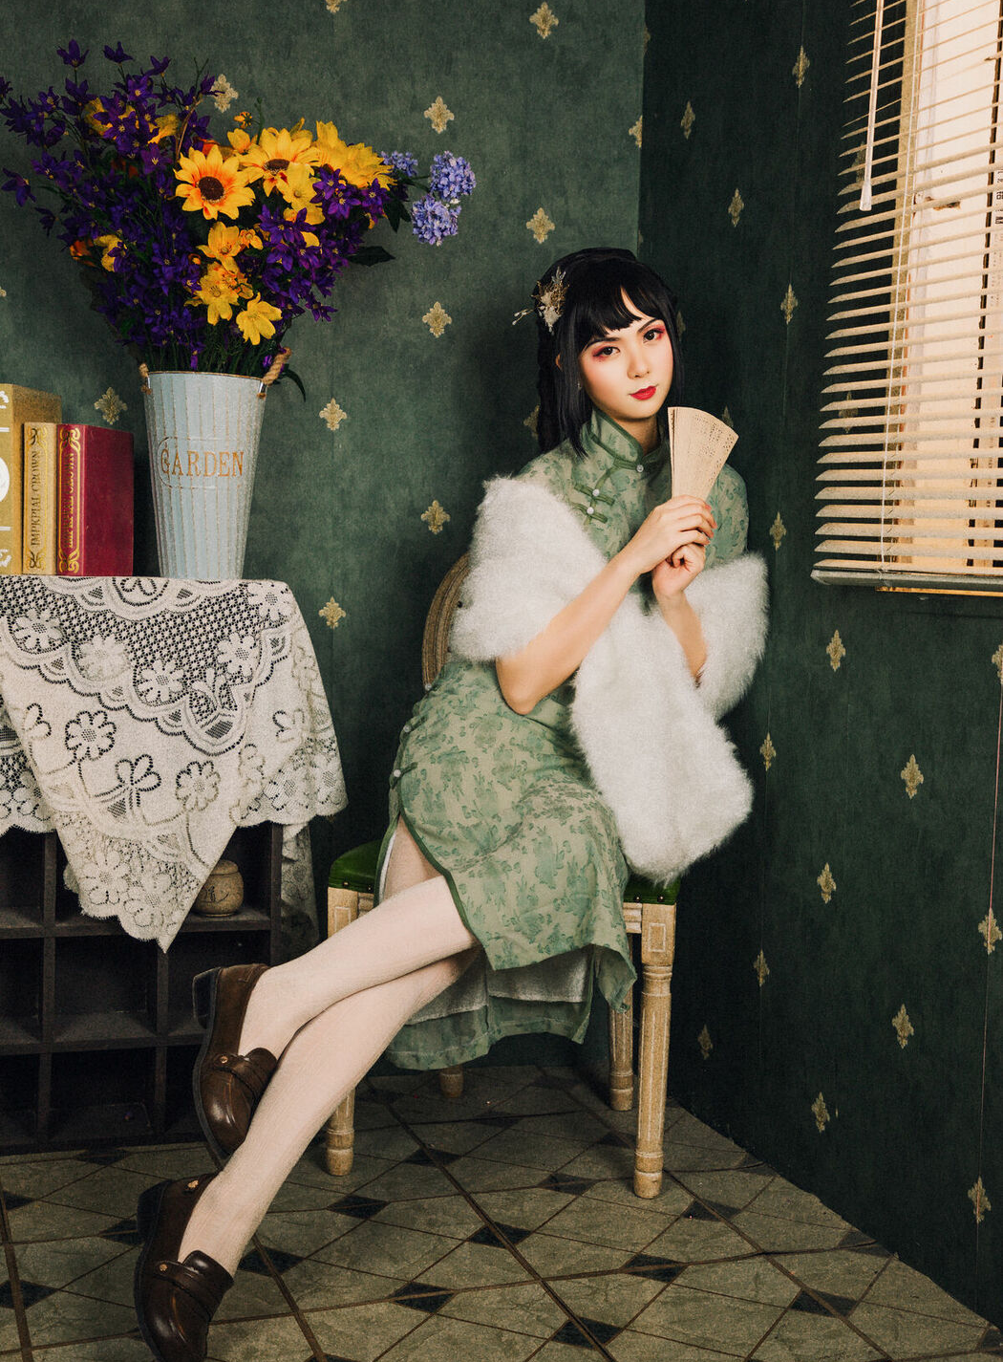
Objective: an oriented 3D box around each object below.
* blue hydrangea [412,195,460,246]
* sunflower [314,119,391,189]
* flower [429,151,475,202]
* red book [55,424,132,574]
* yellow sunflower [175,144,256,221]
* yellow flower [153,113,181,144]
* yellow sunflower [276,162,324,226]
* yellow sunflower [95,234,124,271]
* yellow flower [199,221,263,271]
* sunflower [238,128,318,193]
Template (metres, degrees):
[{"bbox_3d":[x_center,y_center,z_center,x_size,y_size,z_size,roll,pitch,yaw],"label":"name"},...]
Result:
[{"bbox_3d":[-0.094,-0.666,2.720,0.069,0.072,0.066,0,5,-10],"label":"blue hydrangea"},{"bbox_3d":[-0.212,-0.750,2.680,0.098,0.092,0.060,-1,-6,-22],"label":"sunflower"},{"bbox_3d":[-0.072,-0.732,2.730,0.068,0.073,0.066,0,5,-10],"label":"flower"},{"bbox_3d":[-0.590,-0.260,2.740,0.044,0.212,0.152,3,5,15],"label":"red book"},{"bbox_3d":[-0.404,-0.702,2.650,0.113,0.106,0.045,0,0,-10],"label":"yellow sunflower"},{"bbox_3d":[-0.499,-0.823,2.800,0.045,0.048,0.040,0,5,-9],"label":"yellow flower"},{"bbox_3d":[-0.283,-0.683,2.640,0.067,0.085,0.045,0,-5,-10],"label":"yellow sunflower"},{"bbox_3d":[-0.557,-0.608,2.670,0.048,0.056,0.040,3,1,15],"label":"yellow sunflower"},{"bbox_3d":[-0.381,-0.611,2.640,0.087,0.070,0.050,1,5,-7],"label":"yellow flower"},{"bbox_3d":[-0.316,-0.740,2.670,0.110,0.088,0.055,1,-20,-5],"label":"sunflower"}]

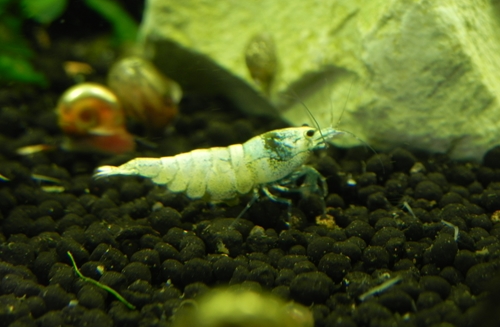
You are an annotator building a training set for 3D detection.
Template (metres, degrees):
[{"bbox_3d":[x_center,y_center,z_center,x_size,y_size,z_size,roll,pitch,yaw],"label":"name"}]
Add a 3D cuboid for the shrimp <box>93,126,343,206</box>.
[{"bbox_3d":[-0.003,0.000,0.160,0.026,0.007,0.005,-7,18,-8],"label":"shrimp"}]

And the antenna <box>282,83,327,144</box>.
[{"bbox_3d":[0.006,-0.005,0.160,0.004,0.006,0.002,-3,17,-9],"label":"antenna"}]

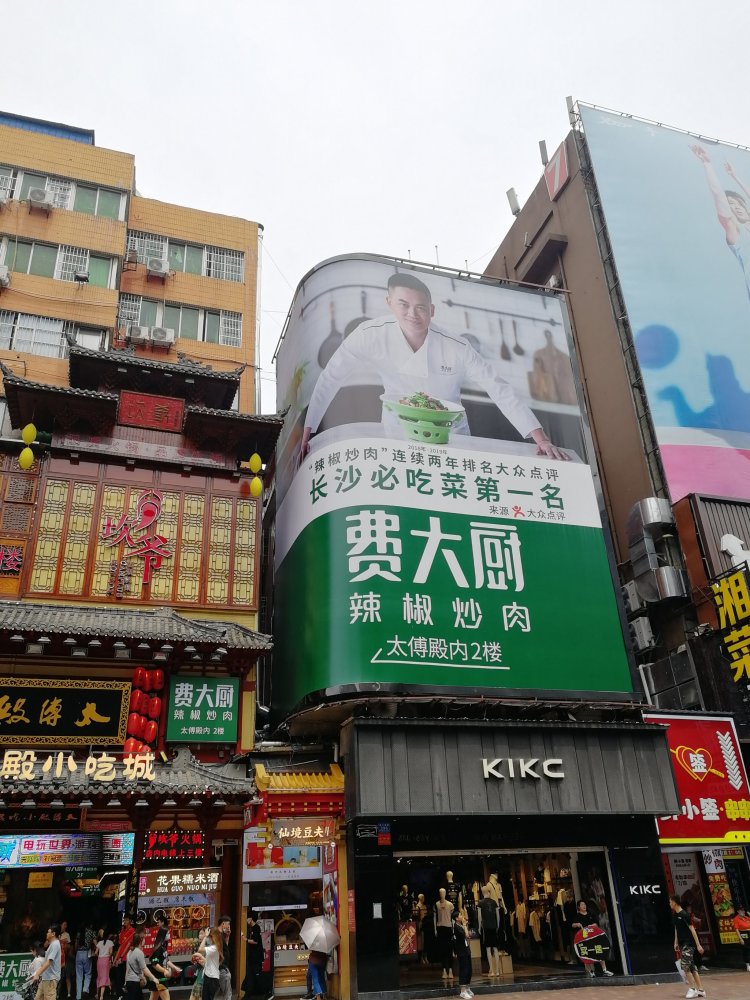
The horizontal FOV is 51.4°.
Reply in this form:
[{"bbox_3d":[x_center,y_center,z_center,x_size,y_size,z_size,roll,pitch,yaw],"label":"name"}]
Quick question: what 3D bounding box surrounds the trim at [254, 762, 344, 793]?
[{"bbox_3d":[-1.837,6.743,18.904,2.020,0.750,0.900,6,-28,-16],"label":"trim"}]

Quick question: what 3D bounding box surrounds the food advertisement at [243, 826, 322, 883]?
[{"bbox_3d":[-2.189,8.485,18.718,1.930,1.170,0.130,6,-28,-16],"label":"food advertisement"}]

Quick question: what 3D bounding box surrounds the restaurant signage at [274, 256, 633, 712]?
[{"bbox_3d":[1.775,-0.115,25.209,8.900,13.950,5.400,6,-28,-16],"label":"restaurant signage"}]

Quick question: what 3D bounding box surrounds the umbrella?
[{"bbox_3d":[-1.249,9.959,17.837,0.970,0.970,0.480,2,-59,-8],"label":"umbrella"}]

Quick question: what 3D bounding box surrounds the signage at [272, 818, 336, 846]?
[{"bbox_3d":[-1.644,7.681,18.029,1.470,0.580,0.110,6,-28,-16],"label":"signage"}]

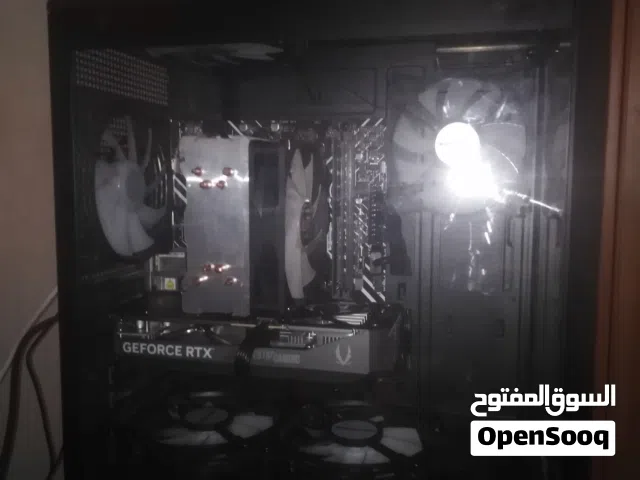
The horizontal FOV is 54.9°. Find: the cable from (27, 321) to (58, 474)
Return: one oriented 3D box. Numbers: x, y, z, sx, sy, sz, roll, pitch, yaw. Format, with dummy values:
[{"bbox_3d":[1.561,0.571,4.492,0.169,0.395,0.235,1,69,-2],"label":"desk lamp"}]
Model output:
[{"bbox_3d":[-0.248,0.141,0.550,0.030,0.140,0.030,1,6,12],"label":"cable"}]

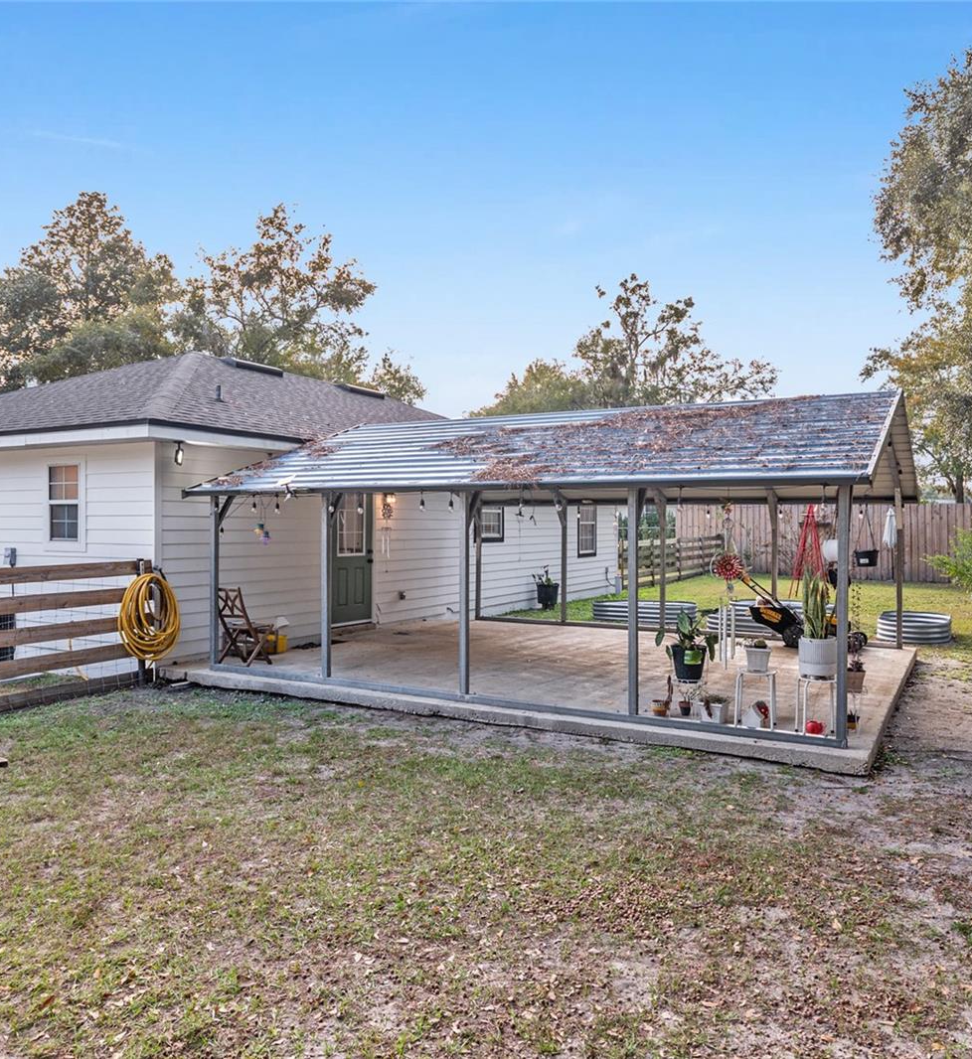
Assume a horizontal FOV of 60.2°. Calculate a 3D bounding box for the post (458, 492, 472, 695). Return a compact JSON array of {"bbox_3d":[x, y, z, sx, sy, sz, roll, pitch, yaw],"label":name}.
[{"bbox_3d":[-0.189,0.560,7.272,0.066,1.786,0.066,0,0,30],"label":"post"}]

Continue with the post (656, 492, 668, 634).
[{"bbox_3d":[2.528,0.471,12.023,0.070,1.939,0.070,0,0,30],"label":"post"}]

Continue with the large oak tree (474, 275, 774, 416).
[{"bbox_3d":[6.274,-4.950,38.000,13.500,13.100,12.500,0,0,0],"label":"large oak tree"}]

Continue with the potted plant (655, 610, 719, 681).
[{"bbox_3d":[1.571,0.909,6.550,0.430,0.530,0.380,0,0,30],"label":"potted plant"}]

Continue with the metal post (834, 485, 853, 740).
[{"bbox_3d":[2.451,0.590,5.757,0.066,1.802,0.066,0,0,30],"label":"metal post"}]

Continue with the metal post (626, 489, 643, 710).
[{"bbox_3d":[1.149,0.564,6.514,0.066,1.784,0.066,0,0,30],"label":"metal post"}]

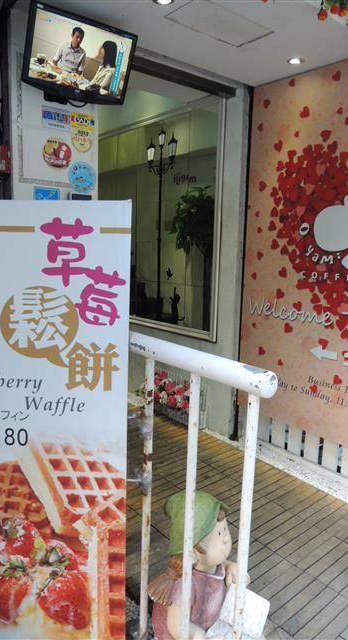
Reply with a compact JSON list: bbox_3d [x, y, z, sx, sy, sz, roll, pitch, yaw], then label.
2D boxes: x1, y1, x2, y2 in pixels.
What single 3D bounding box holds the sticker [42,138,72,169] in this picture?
[{"bbox_3d":[-0.589,-0.842,2.251,0.155,0.157,0.010,-7,13,-39],"label":"sticker"}]

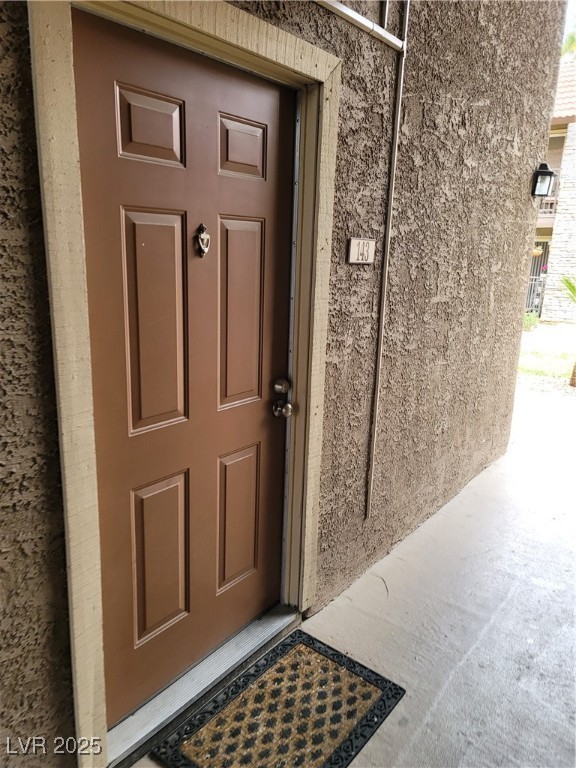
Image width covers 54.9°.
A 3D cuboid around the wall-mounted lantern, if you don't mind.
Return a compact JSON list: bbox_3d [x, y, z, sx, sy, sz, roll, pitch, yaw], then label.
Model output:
[{"bbox_3d":[1.817,-1.442,3.913,0.127,0.224,0.125,12,17,36],"label":"wall-mounted lantern"}]

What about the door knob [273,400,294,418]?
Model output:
[{"bbox_3d":[-0.012,0.101,2.124,0.064,0.065,0.065,12,17,36],"label":"door knob"}]

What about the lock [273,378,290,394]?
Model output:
[{"bbox_3d":[-0.022,0.008,2.112,0.030,0.062,0.060,12,17,36],"label":"lock"}]

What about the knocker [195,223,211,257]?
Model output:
[{"bbox_3d":[-0.250,-0.434,1.680,0.027,0.103,0.049,12,17,36],"label":"knocker"}]

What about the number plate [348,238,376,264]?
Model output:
[{"bbox_3d":[0.298,-0.534,2.233,0.017,0.095,0.191,12,17,36],"label":"number plate"}]

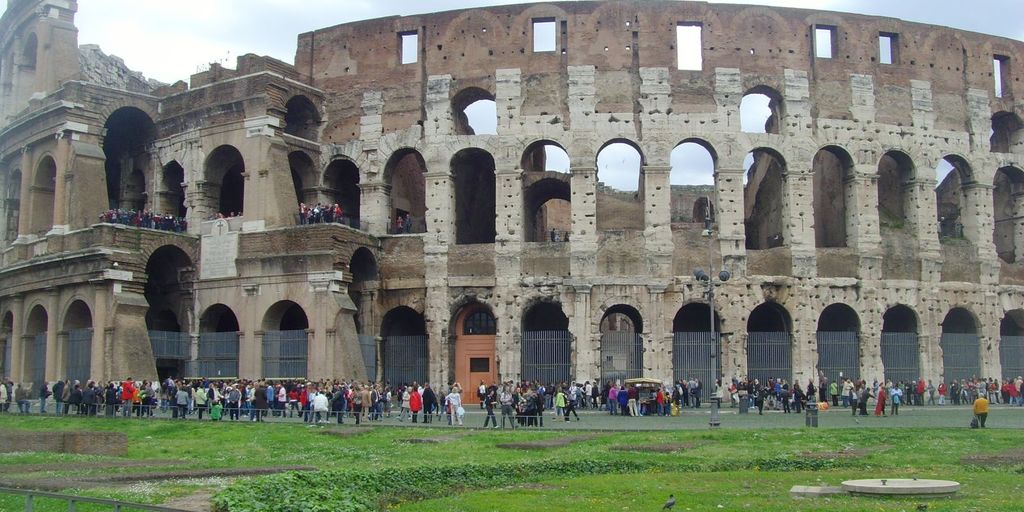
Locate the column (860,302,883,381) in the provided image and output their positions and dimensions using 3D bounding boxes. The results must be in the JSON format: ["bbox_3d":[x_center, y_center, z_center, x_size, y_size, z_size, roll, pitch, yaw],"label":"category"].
[{"bbox_3d":[30.820,8.189,98.931,1.600,7.980,1.200,2,-6,-16],"label":"column"}]

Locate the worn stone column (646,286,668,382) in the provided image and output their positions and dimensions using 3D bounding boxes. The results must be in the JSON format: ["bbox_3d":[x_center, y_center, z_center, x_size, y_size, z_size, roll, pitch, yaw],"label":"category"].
[{"bbox_3d":[12.131,7.217,96.278,1.541,9.258,1.350,0,-6,-1],"label":"worn stone column"}]

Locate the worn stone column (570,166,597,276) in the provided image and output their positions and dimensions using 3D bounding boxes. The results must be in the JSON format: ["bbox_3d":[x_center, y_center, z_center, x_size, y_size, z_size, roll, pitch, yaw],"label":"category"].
[{"bbox_3d":[6.064,-3.158,97.793,2.110,9.321,1.700,0,-6,5],"label":"worn stone column"}]

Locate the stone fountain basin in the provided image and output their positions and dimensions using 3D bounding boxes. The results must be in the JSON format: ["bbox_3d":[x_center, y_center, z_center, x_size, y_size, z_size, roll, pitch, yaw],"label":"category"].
[{"bbox_3d":[6.504,3.893,19.300,1.982,0.180,1.982,-2,-6,18],"label":"stone fountain basin"}]

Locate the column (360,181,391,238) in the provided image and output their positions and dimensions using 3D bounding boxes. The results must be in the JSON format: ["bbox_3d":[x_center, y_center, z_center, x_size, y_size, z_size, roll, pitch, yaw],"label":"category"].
[{"bbox_3d":[-12.115,-4.197,102.470,1.999,4.675,1.700,-3,-7,23],"label":"column"}]

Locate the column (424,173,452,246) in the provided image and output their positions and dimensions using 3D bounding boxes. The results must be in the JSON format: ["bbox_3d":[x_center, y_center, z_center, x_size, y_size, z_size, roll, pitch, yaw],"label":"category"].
[{"bbox_3d":[-6.381,-4.106,100.328,1.898,6.352,1.700,-2,-6,17],"label":"column"}]

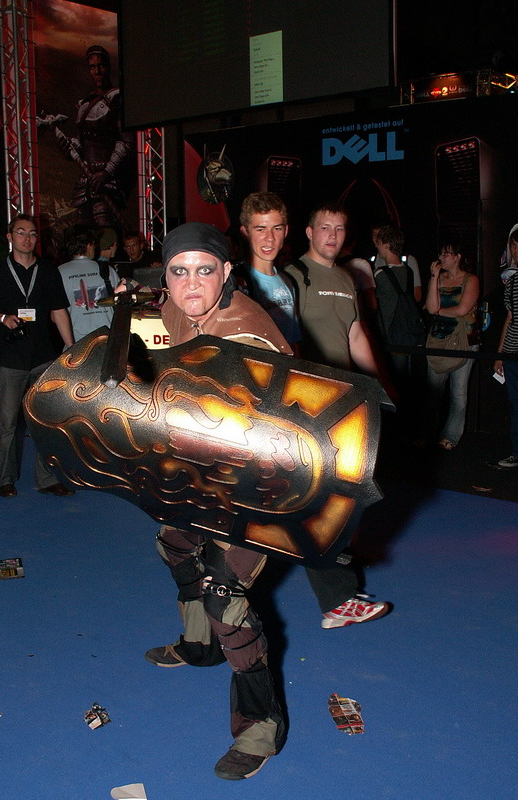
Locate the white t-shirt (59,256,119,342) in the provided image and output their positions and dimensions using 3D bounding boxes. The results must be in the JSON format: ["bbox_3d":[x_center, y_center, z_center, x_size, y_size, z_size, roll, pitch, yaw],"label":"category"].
[{"bbox_3d":[-1.266,-0.707,6.118,0.520,0.700,0.300,2,10,11],"label":"white t-shirt"}]

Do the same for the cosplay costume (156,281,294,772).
[{"bbox_3d":[-0.112,0.366,2.623,0.600,1.460,0.760,4,11,25],"label":"cosplay costume"}]

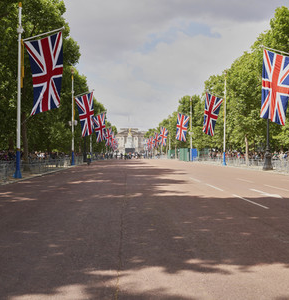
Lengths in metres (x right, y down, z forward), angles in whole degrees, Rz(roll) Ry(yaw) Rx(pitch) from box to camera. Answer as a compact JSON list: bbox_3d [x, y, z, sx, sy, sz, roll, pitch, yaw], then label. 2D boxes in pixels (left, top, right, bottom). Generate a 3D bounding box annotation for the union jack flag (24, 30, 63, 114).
[{"bbox_3d":[-6.699,-5.059,29.200,2.650,5.700,0.600,0,0,-2],"label":"union jack flag"}]

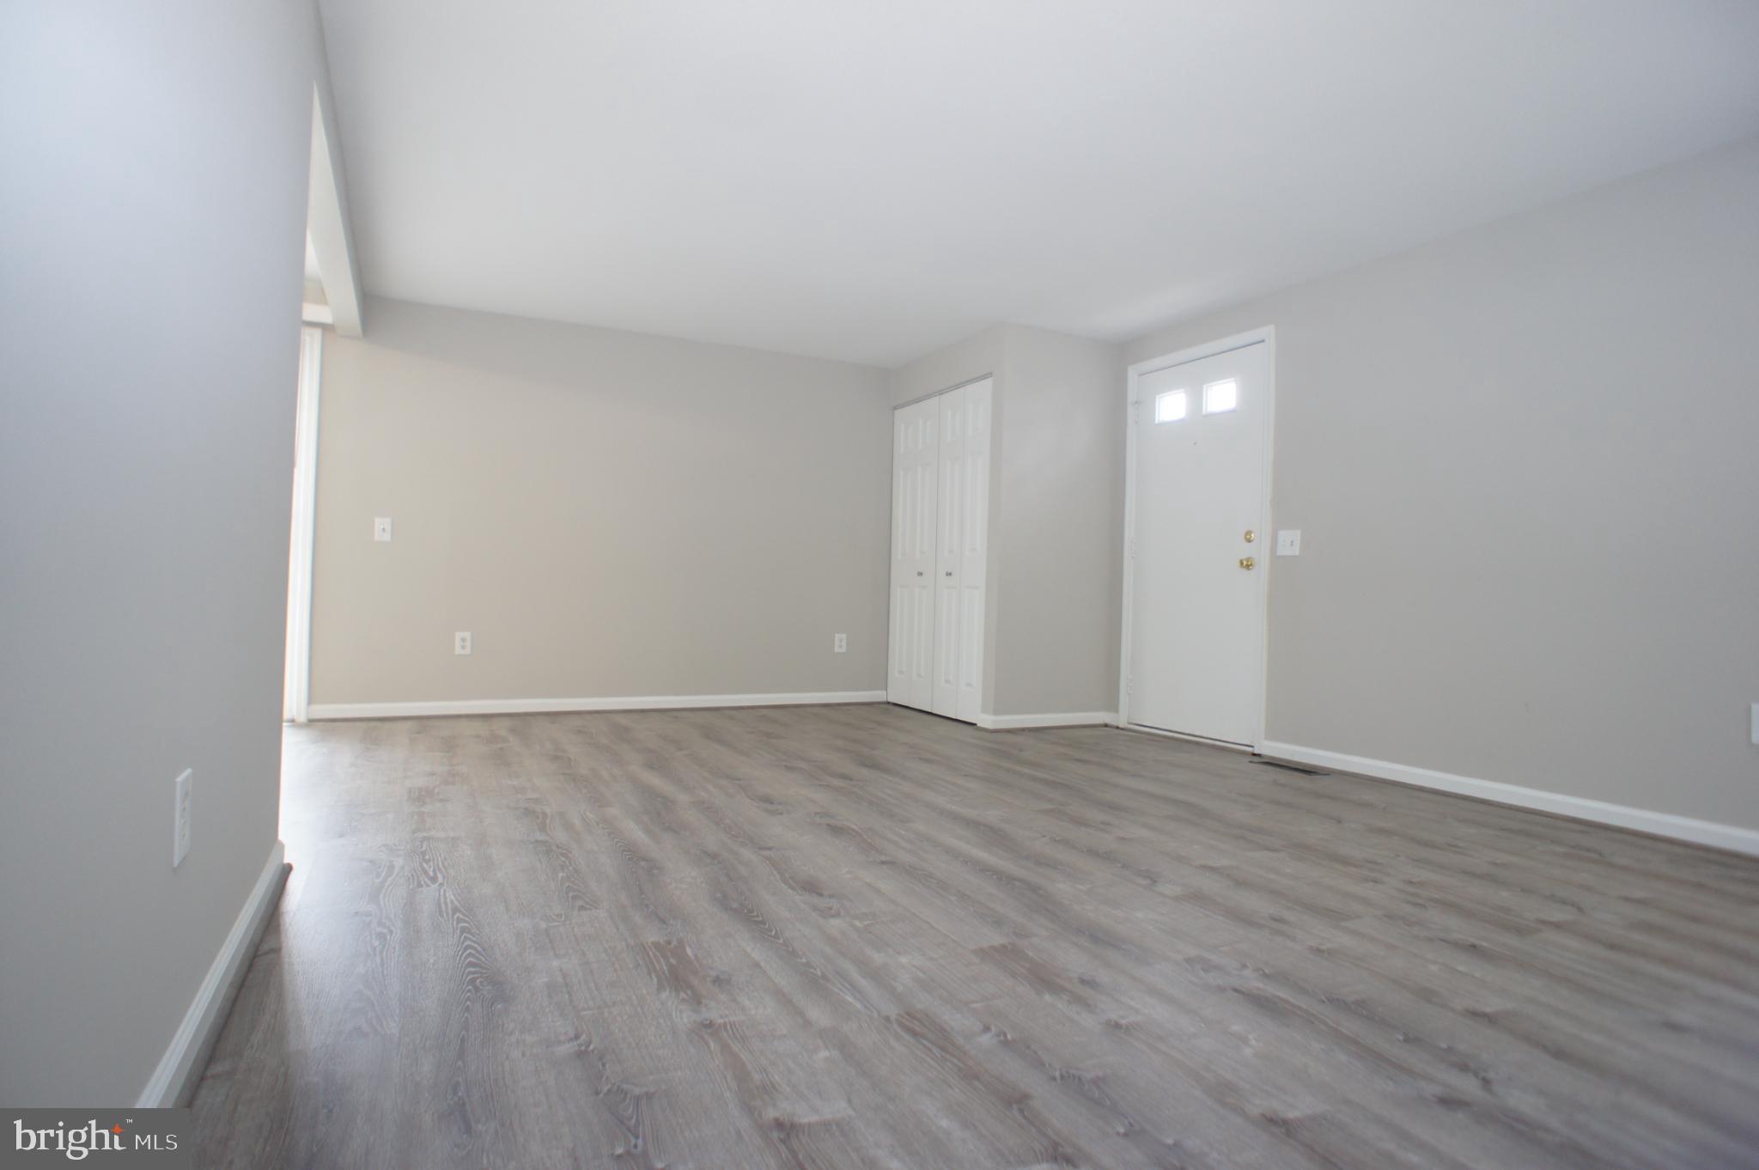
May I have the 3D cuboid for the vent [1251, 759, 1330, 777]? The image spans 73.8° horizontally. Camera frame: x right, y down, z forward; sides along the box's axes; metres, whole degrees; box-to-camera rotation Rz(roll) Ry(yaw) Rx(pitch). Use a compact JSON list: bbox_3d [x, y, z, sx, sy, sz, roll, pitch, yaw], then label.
[{"bbox_3d":[1.825,0.814,5.223,0.100,0.012,0.380,2,-1,-22],"label":"vent"}]

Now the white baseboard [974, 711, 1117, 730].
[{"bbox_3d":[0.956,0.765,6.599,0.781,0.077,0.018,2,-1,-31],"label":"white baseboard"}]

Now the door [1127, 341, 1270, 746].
[{"bbox_3d":[1.669,-0.200,6.202,0.050,1.980,1.030,2,-1,-22],"label":"door"}]

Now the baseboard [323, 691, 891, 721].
[{"bbox_3d":[-1.411,0.698,6.880,3.522,0.078,0.018,2,-1,-31],"label":"baseboard"}]

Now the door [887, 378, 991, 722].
[{"bbox_3d":[0.354,-0.196,7.190,0.040,1.940,1.360,2,-1,-22],"label":"door"}]

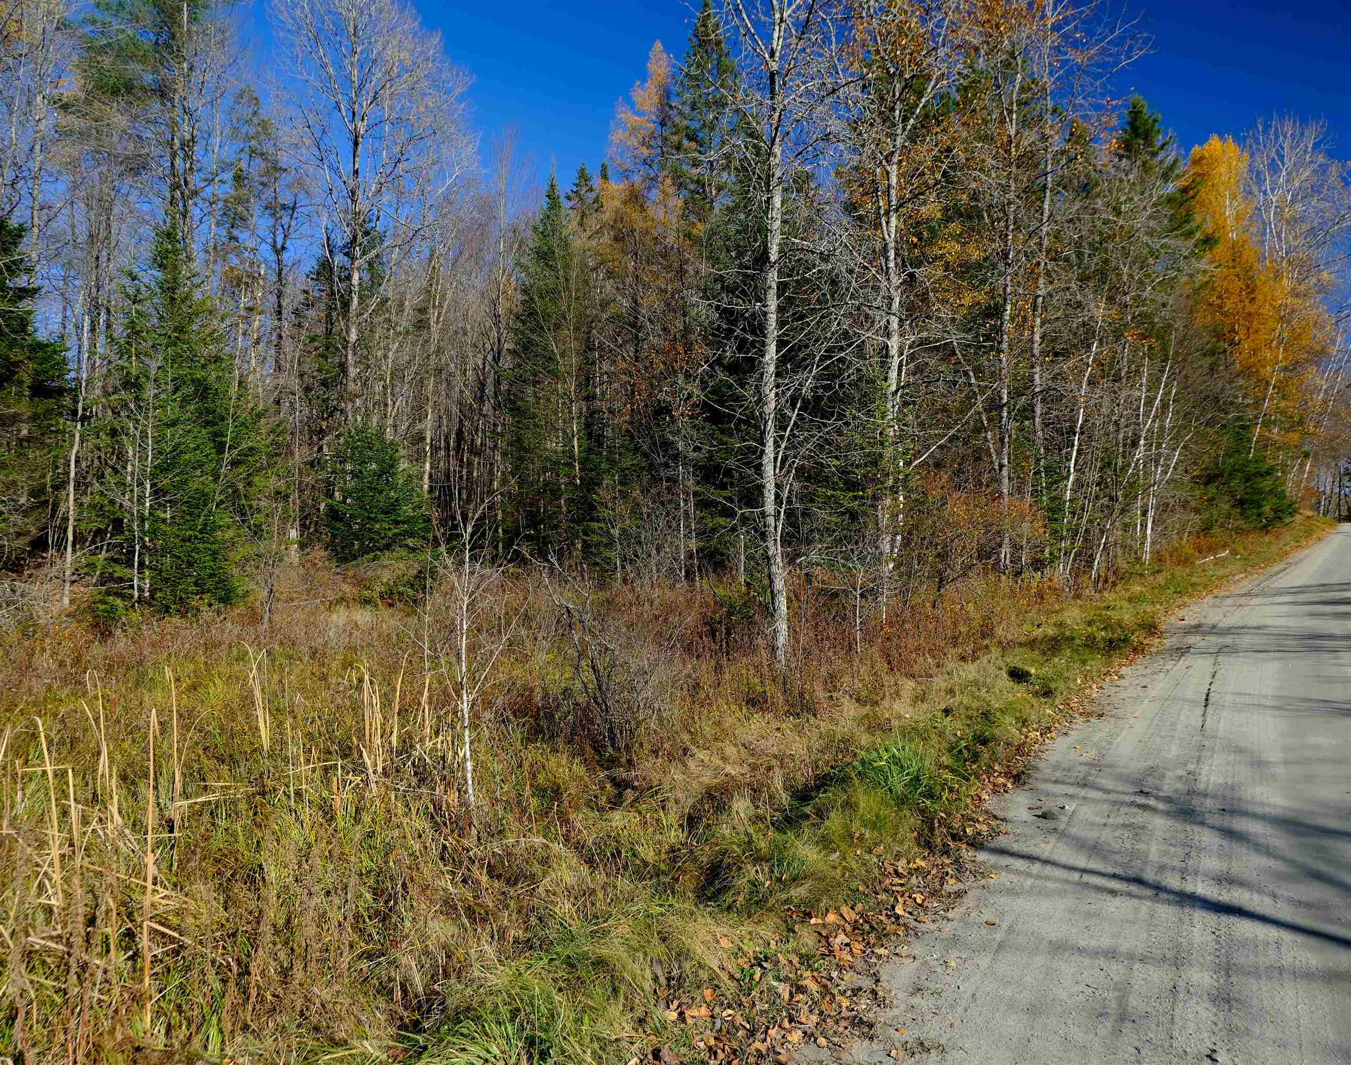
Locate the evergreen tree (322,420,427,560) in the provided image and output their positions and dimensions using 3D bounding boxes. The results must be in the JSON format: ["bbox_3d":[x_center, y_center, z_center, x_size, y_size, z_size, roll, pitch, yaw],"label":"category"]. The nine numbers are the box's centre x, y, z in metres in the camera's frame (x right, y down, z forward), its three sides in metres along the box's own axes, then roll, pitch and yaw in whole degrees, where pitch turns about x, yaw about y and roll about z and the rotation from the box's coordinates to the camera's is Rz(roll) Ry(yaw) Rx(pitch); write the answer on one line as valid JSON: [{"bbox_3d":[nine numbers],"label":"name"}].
[{"bbox_3d":[-7.322,-0.933,25.000,2.600,3.500,2.600,2,2,0],"label":"evergreen tree"}]

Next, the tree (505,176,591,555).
[{"bbox_3d":[-3.848,-4.930,31.000,2.800,11.900,2.800,2,2,0],"label":"tree"}]

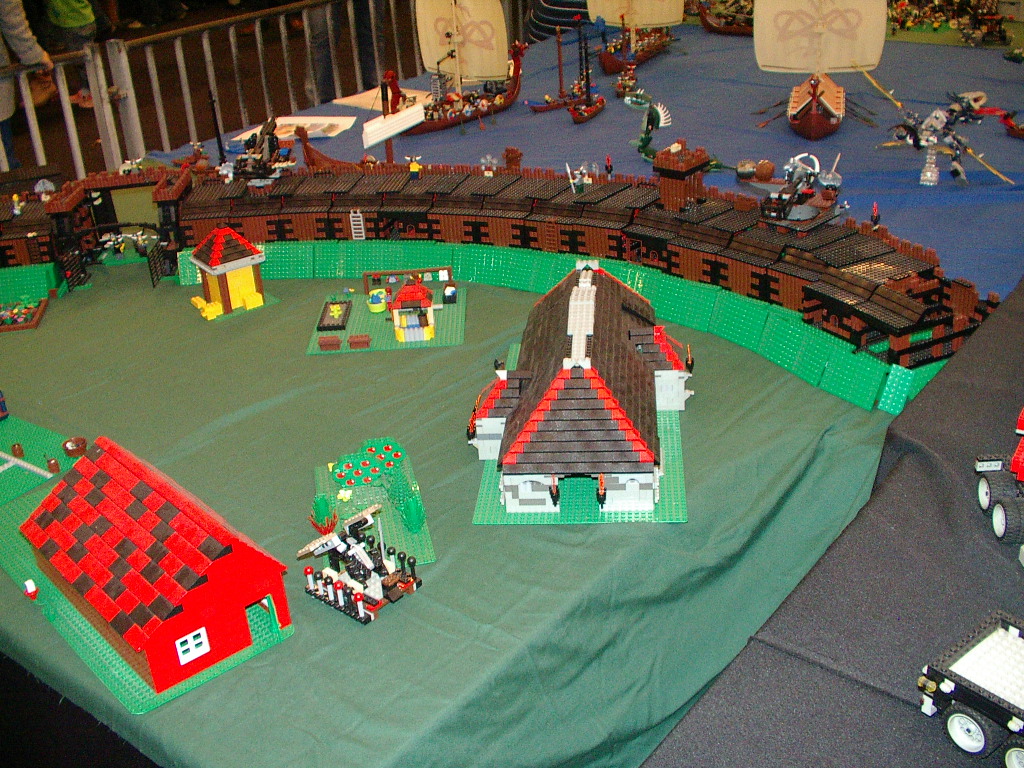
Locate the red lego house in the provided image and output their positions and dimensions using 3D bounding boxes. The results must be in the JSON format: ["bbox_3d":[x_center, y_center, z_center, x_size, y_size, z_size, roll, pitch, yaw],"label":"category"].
[{"bbox_3d":[-0.407,0.178,1.244,0.176,0.131,0.316,-25,33,-36],"label":"red lego house"}]

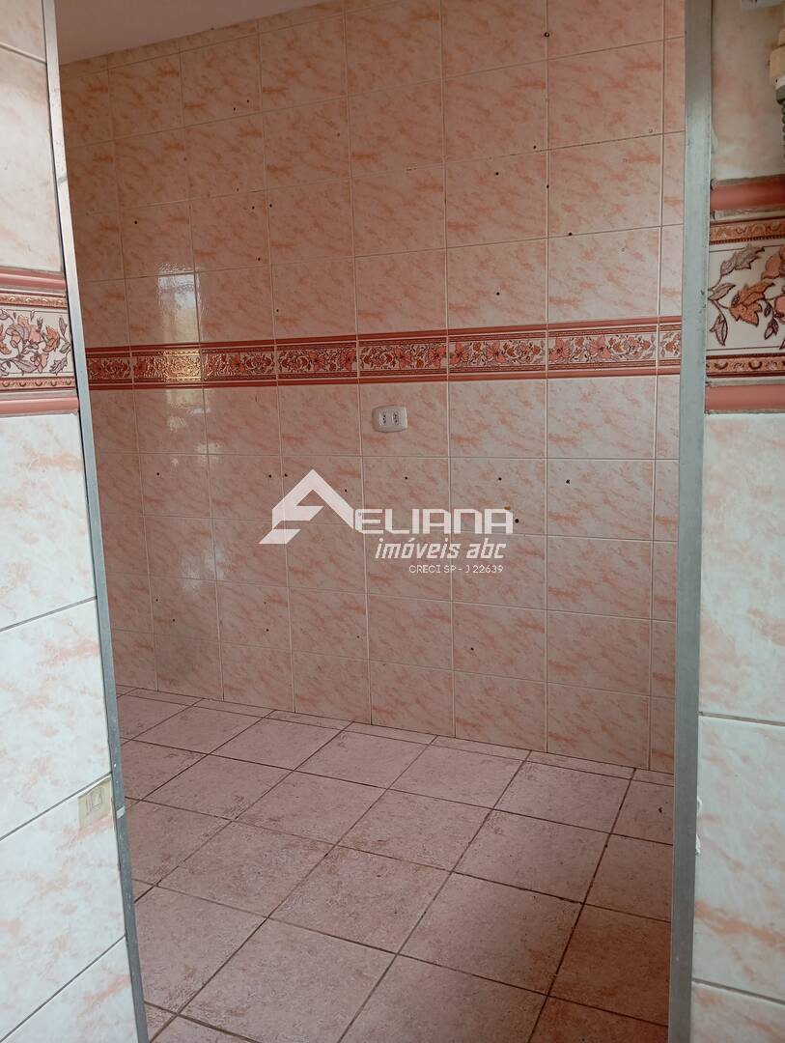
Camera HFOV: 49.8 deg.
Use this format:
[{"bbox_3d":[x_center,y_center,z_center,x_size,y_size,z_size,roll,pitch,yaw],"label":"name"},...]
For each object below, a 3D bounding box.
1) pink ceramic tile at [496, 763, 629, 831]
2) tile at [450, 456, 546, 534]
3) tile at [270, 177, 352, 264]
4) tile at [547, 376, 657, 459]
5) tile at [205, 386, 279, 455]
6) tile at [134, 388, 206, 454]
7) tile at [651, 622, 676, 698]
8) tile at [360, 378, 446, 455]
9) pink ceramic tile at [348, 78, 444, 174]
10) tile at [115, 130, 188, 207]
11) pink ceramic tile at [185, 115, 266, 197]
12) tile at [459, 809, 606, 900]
[{"bbox_3d":[0.527,0.840,2.588,0.339,0.010,0.339,3,11,25],"label":"pink ceramic tile"},{"bbox_3d":[0.351,-0.085,2.799,0.330,0.249,0.010,3,11,25],"label":"tile"},{"bbox_3d":[-0.278,-1.015,2.873,0.325,0.248,0.010,3,11,25],"label":"tile"},{"bbox_3d":[0.644,-0.317,2.606,0.330,0.250,0.010,3,11,25],"label":"tile"},{"bbox_3d":[-0.565,-0.376,3.170,0.331,0.251,0.010,3,11,25],"label":"tile"},{"bbox_3d":[-0.872,-0.394,3.330,0.332,0.254,0.010,3,11,25],"label":"tile"},{"bbox_3d":[0.968,0.437,2.596,0.330,0.248,0.010,3,11,25],"label":"tile"},{"bbox_3d":[0.041,-0.346,2.883,0.330,0.250,0.010,3,11,25],"label":"tile"},{"bbox_3d":[0.012,-1.255,2.719,0.330,0.250,0.010,3,11,24],"label":"pink ceramic tile"},{"bbox_3d":[-0.890,-1.299,3.130,0.330,0.250,0.010,3,11,24],"label":"tile"},{"bbox_3d":[-0.591,-1.288,3.000,0.329,0.248,0.010,3,11,25],"label":"pink ceramic tile"},{"bbox_3d":[0.379,0.886,2.256,0.336,0.010,0.335,3,11,25],"label":"tile"}]

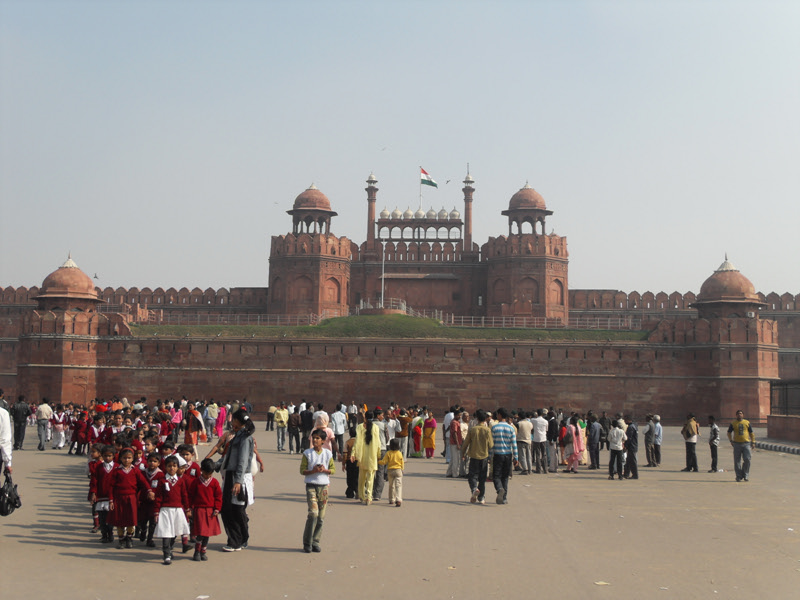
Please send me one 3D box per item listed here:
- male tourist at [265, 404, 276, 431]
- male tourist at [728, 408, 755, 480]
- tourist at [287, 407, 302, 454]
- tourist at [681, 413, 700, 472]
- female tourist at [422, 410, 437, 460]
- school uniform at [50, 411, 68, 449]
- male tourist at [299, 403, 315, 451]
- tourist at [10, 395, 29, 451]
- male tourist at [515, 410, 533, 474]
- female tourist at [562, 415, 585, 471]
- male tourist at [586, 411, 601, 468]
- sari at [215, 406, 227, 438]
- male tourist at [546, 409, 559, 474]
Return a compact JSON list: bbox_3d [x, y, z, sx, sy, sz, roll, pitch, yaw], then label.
[{"bbox_3d":[-7.262,6.694,59.000,0.520,1.530,0.600,-1,-6,17],"label":"male tourist"},{"bbox_3d":[8.446,3.617,25.700,0.660,1.770,0.360,1,-6,3],"label":"male tourist"},{"bbox_3d":[-3.524,4.388,34.900,0.480,1.590,0.330,1,-6,3],"label":"tourist"},{"bbox_3d":[8.305,4.077,29.700,0.440,1.700,0.520,-2,-7,31],"label":"tourist"},{"bbox_3d":[0.985,4.362,33.600,0.460,1.518,0.300,2,-6,-6],"label":"female tourist"},{"bbox_3d":[-10.788,4.125,33.000,0.480,1.206,0.300,1,-6,3],"label":"school uniform"},{"bbox_3d":[-3.103,4.279,34.700,0.480,1.680,0.340,0,-6,9],"label":"male tourist"},{"bbox_3d":[-11.918,3.859,32.600,0.540,1.699,0.340,1,-6,3],"label":"tourist"},{"bbox_3d":[3.194,3.705,26.900,0.480,1.642,0.320,4,-6,-20],"label":"male tourist"},{"bbox_3d":[4.685,3.866,28.000,0.460,1.590,0.500,-3,-7,34],"label":"female tourist"},{"bbox_3d":[5.775,4.204,30.800,0.380,1.640,0.500,-4,-8,41],"label":"male tourist"},{"bbox_3d":[-7.573,5.178,44.000,0.480,1.388,0.350,1,-6,6],"label":"sari"},{"bbox_3d":[4.090,3.800,27.800,0.450,1.639,0.320,6,-7,-37],"label":"male tourist"}]

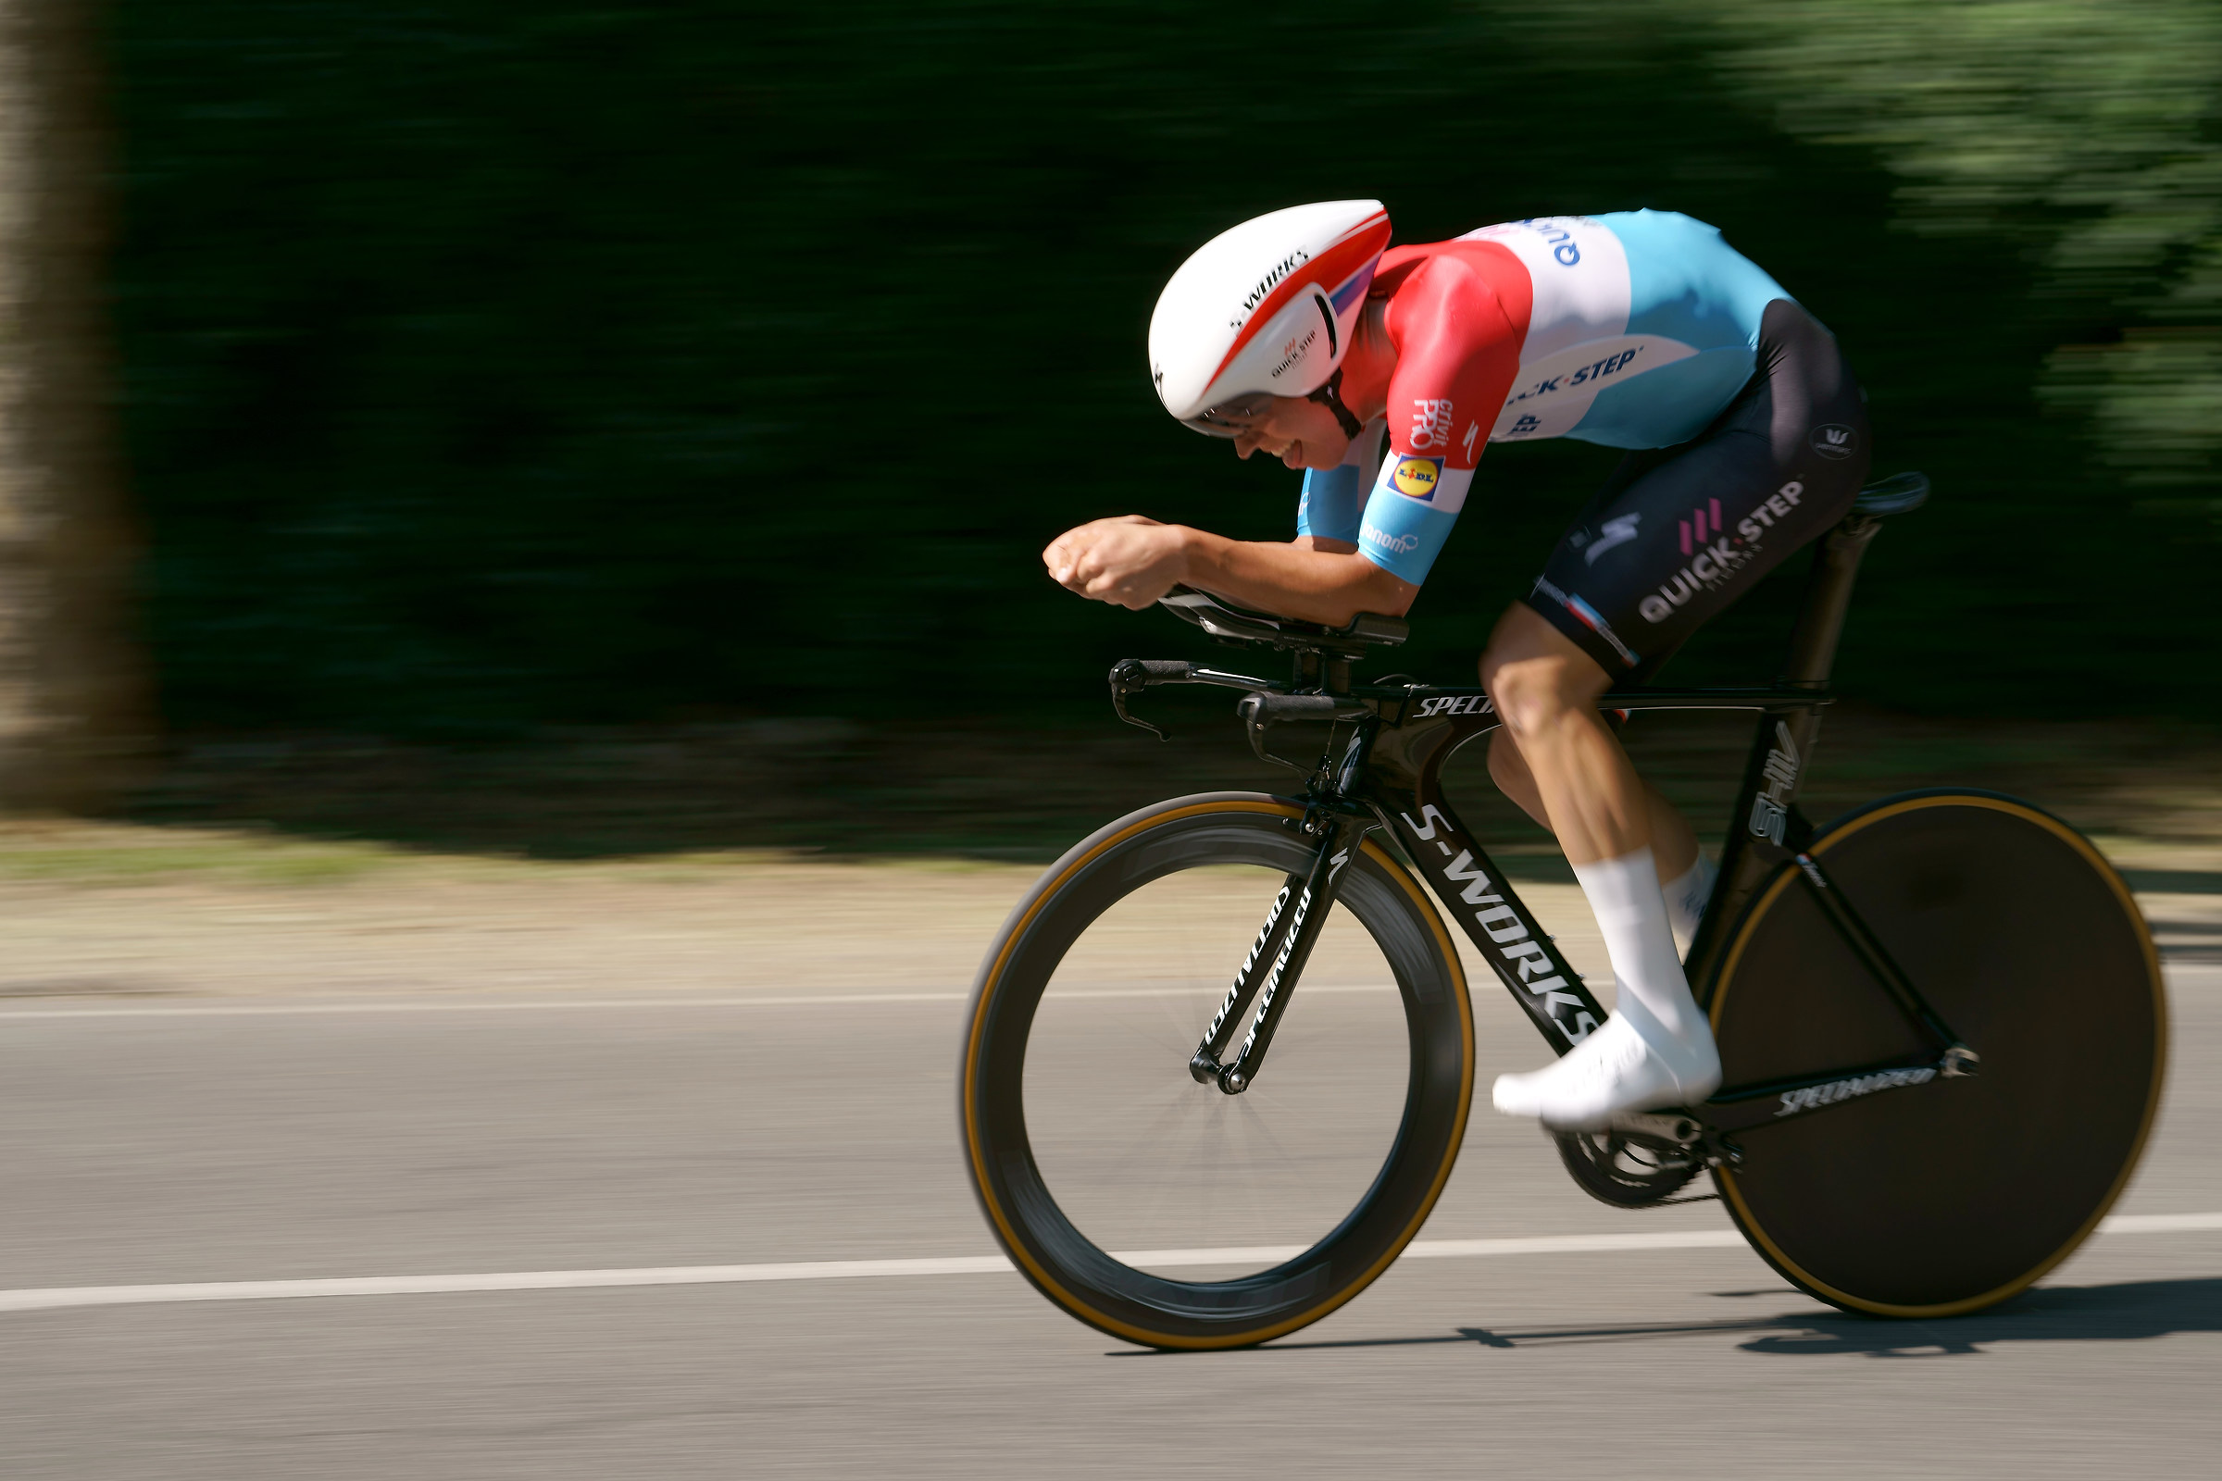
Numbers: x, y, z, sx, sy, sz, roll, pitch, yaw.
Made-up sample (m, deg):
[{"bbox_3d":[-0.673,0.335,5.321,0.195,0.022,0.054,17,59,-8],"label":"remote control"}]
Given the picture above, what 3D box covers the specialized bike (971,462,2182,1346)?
[{"bbox_3d":[0.594,0.201,7.574,1.650,1.065,0.420,0,6,-22],"label":"specialized bike"}]

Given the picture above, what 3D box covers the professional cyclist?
[{"bbox_3d":[0.415,-0.096,7.459,1.100,1.110,0.430,0,6,-22],"label":"professional cyclist"}]

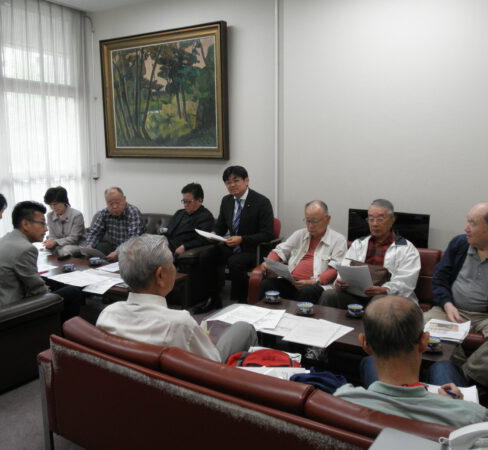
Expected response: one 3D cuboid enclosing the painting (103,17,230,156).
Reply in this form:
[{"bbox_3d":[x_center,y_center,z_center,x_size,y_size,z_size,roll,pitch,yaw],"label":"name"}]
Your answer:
[{"bbox_3d":[-0.878,-1.351,5.104,1.616,1.284,0.080,5,11,31],"label":"painting"}]

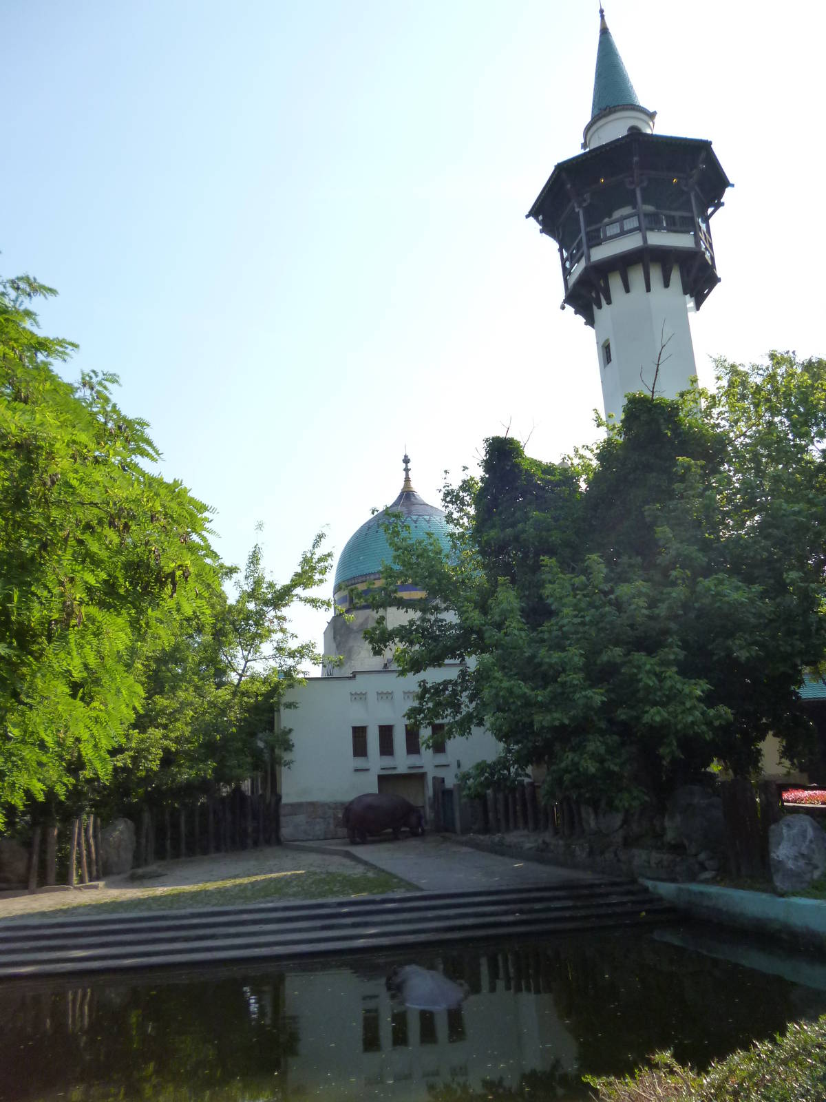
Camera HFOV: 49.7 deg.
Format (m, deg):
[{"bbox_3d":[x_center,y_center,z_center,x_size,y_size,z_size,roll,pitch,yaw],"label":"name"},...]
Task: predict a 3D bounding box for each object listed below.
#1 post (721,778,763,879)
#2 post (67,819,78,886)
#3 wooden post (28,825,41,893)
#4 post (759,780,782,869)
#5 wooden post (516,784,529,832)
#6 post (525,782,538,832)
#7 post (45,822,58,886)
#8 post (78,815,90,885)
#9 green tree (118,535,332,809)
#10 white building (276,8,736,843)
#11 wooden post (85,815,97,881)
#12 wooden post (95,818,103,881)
[{"bbox_3d":[5.613,4.731,15.195,0.620,1.650,0.500,-1,-12,20],"label":"post"},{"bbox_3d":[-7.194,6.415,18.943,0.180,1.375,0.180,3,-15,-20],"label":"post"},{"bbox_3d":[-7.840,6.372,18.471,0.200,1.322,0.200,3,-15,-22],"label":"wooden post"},{"bbox_3d":[6.213,4.849,15.501,0.360,1.668,0.340,-1,-12,21],"label":"post"},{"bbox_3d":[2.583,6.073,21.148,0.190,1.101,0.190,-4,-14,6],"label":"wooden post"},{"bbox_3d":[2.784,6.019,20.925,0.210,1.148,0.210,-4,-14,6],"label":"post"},{"bbox_3d":[-7.595,6.401,18.791,0.230,1.259,0.230,3,-15,-21],"label":"post"},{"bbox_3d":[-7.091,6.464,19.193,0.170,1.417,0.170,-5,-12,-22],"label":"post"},{"bbox_3d":[-4.914,3.502,23.361,5.800,8.069,5.400,-3,-14,0],"label":"green tree"},{"bbox_3d":[3.228,-6.014,33.078,16.900,30.400,11.400,-1,-14,-10],"label":"white building"},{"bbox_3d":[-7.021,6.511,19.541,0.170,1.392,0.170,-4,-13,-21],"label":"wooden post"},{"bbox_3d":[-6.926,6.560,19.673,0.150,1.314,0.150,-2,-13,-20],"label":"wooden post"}]

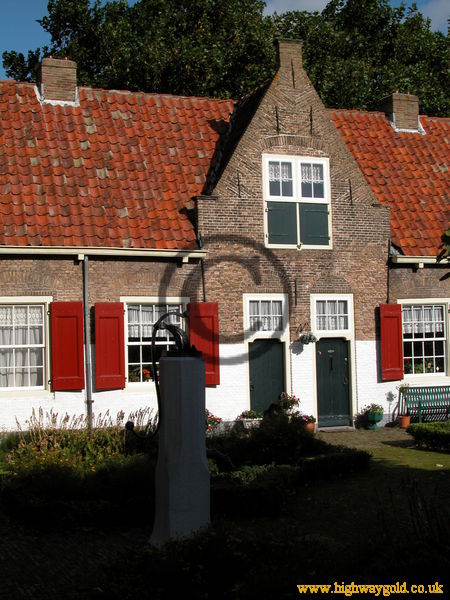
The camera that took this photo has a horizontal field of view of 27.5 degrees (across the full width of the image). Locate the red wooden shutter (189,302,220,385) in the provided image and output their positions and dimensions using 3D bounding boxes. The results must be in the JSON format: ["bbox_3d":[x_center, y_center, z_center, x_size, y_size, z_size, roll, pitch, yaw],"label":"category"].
[{"bbox_3d":[-0.407,0.861,17.992,0.611,1.611,0.050,-1,-3,-19],"label":"red wooden shutter"}]

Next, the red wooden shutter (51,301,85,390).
[{"bbox_3d":[-2.893,0.853,16.898,0.593,1.602,0.050,-1,-3,-19],"label":"red wooden shutter"}]

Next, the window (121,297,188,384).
[{"bbox_3d":[-1.333,0.805,17.686,1.384,1.734,0.140,0,-3,-24],"label":"window"}]

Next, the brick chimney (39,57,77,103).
[{"bbox_3d":[-3.769,-4.814,20.532,0.760,0.983,0.600,0,-3,-24],"label":"brick chimney"}]

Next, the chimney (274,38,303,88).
[{"bbox_3d":[1.342,-5.012,19.431,0.472,0.878,0.320,0,-3,-22],"label":"chimney"}]

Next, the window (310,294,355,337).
[{"bbox_3d":[2.262,0.338,19.309,0.950,0.921,0.120,0,-3,-22],"label":"window"}]

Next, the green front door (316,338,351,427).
[{"bbox_3d":[2.299,1.725,19.321,0.743,1.814,0.070,0,-3,-22],"label":"green front door"}]

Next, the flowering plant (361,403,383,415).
[{"bbox_3d":[3.040,2.251,18.930,0.420,0.260,0.360,0,-3,-24],"label":"flowering plant"}]

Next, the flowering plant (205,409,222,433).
[{"bbox_3d":[-0.234,2.308,17.595,0.380,0.460,0.360,0,-3,-24],"label":"flowering plant"}]

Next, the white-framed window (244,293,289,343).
[{"bbox_3d":[0.828,0.358,18.721,0.946,0.974,0.120,0,-3,-22],"label":"white-framed window"}]

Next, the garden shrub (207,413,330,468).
[{"bbox_3d":[0.616,1.988,13.000,1.550,0.760,1.150,0,-3,-24],"label":"garden shrub"}]

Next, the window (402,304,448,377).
[{"bbox_3d":[4.392,0.866,20.211,1.017,1.549,0.090,0,-3,-22],"label":"window"}]

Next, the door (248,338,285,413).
[{"bbox_3d":[0.863,1.683,18.736,0.754,1.778,0.070,0,-3,-22],"label":"door"}]

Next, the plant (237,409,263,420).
[{"bbox_3d":[0.487,2.261,18.112,0.441,0.207,0.280,0,-3,-22],"label":"plant"}]

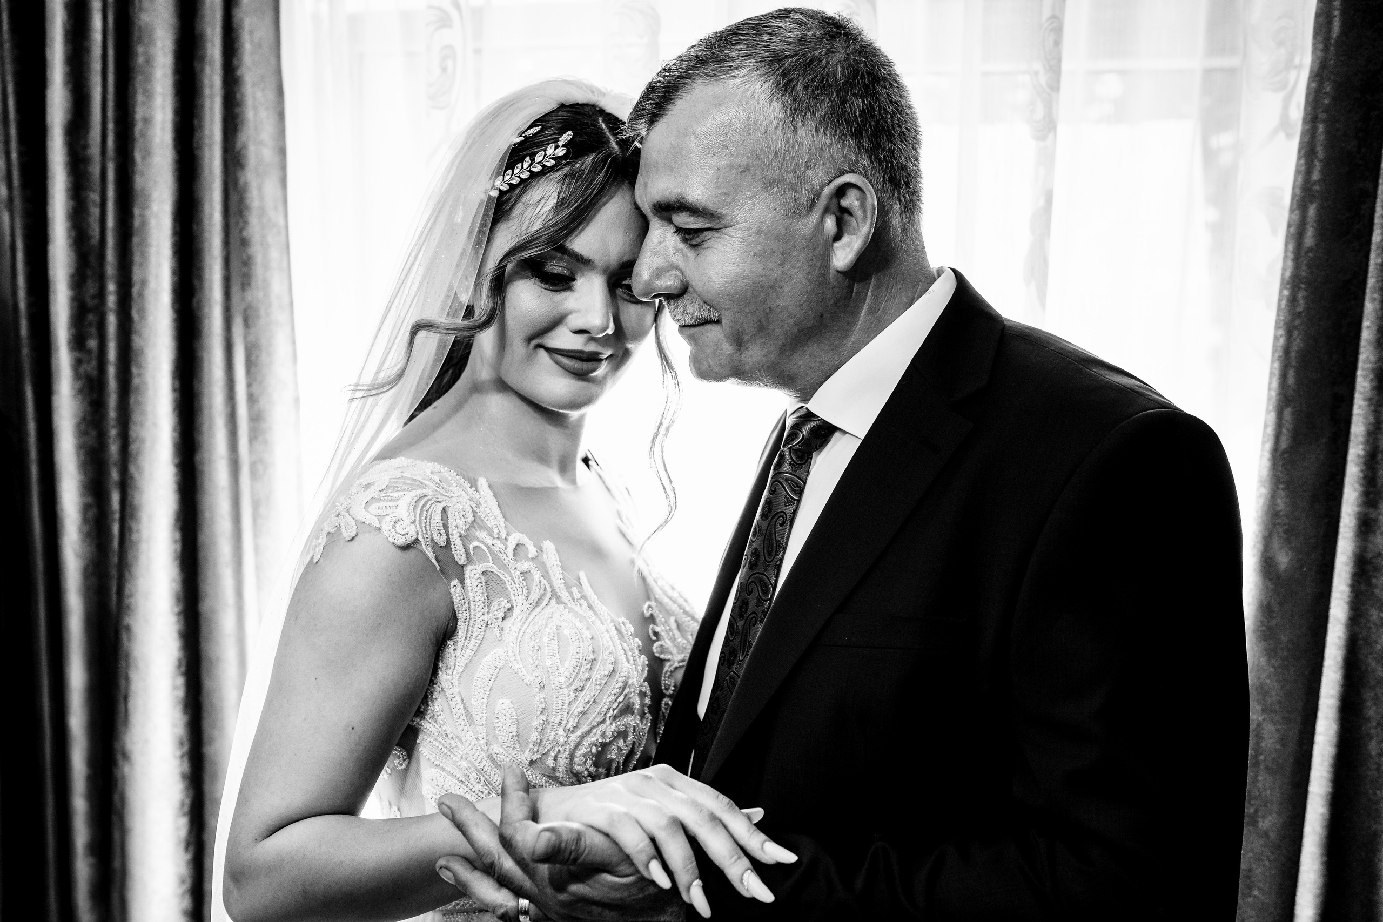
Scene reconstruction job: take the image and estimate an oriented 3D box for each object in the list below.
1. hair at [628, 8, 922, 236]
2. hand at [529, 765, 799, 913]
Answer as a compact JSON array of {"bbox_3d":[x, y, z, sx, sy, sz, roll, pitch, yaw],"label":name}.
[{"bbox_3d":[0.061,-0.236,0.965,0.210,0.185,0.168,-17,6,-14],"label":"hair"},{"bbox_3d":[-0.018,0.243,0.860,0.175,0.065,0.090,18,25,-2],"label":"hand"}]

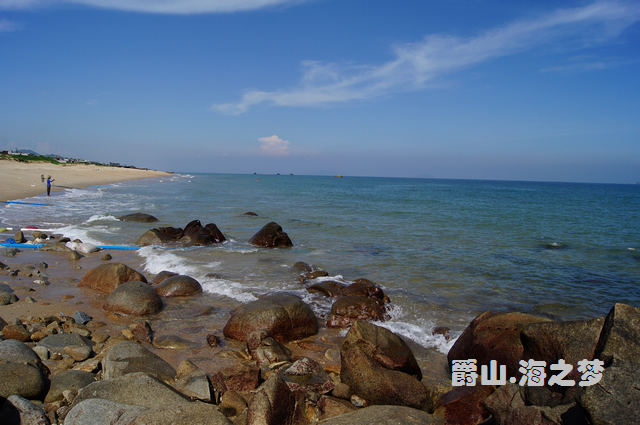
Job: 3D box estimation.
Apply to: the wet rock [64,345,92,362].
[{"bbox_3d":[-2.566,1.485,5.091,0.297,0.148,0.250,-1,5,-27],"label":"wet rock"}]

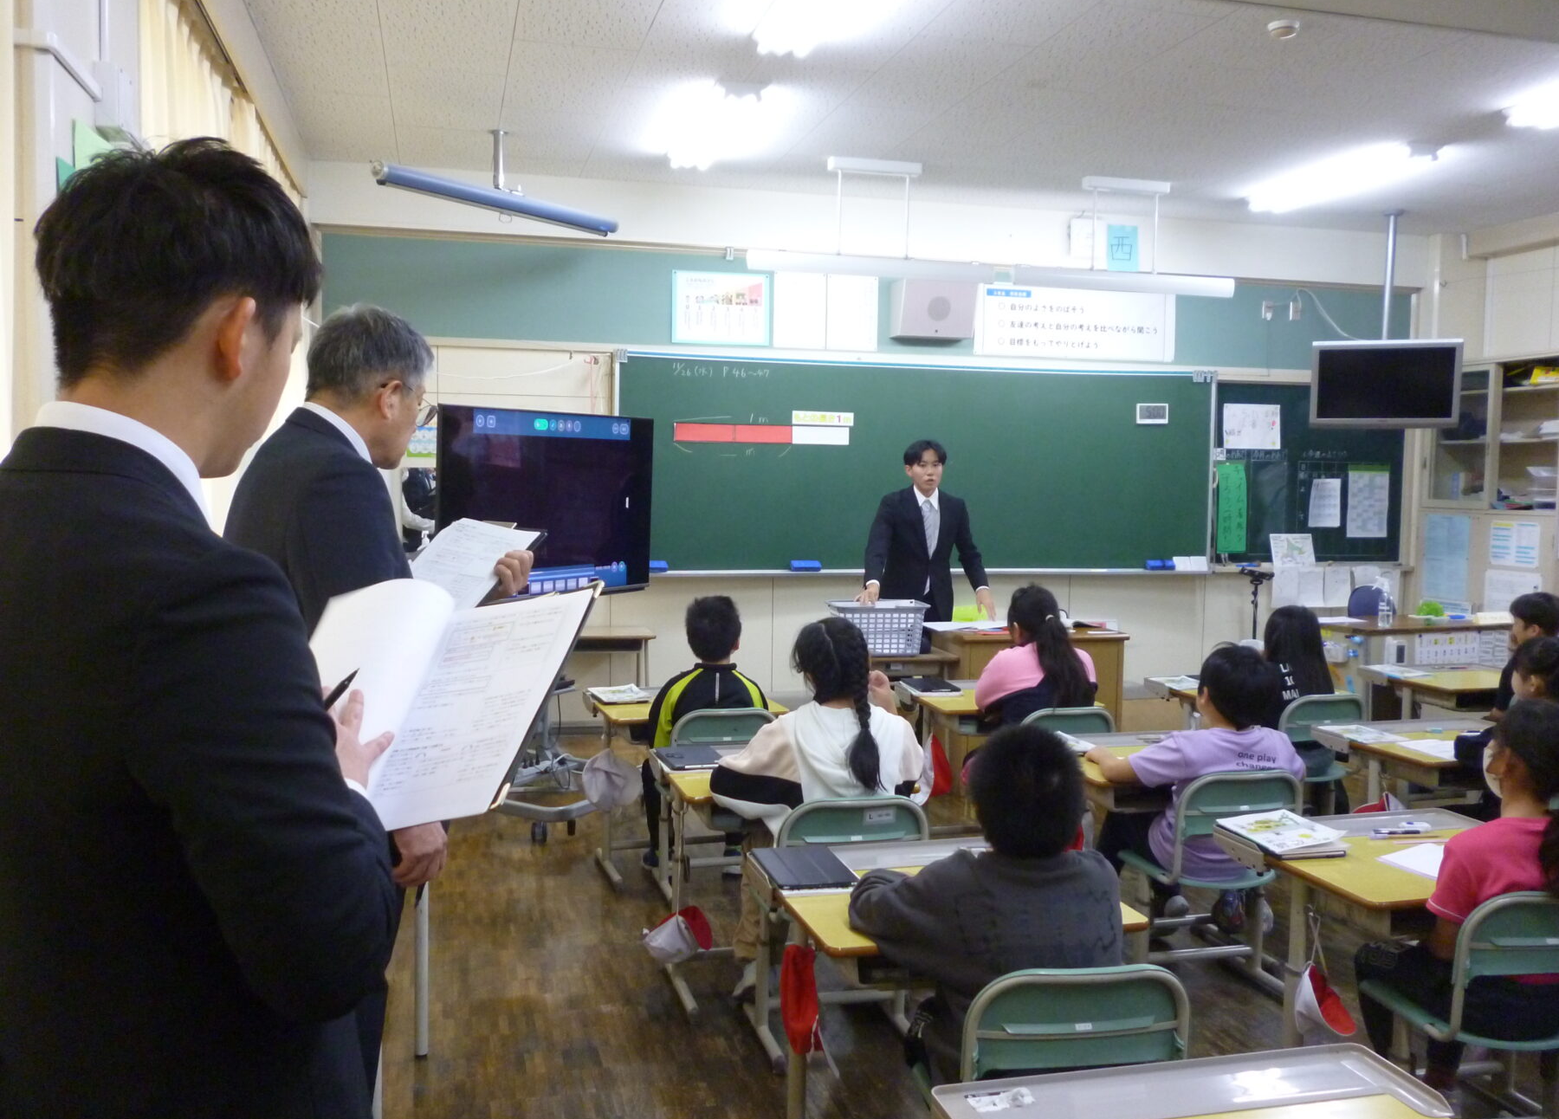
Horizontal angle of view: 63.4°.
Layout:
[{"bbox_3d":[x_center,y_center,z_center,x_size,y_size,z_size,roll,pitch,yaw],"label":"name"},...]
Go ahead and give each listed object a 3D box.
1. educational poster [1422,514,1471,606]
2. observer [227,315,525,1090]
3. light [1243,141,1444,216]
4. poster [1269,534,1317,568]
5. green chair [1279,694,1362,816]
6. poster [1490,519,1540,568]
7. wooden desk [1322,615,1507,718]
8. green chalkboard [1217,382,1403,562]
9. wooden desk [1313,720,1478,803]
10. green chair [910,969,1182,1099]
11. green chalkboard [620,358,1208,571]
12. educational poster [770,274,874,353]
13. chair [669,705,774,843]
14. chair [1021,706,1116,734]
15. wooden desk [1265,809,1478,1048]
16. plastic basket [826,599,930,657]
[{"bbox_3d":[4.097,-0.006,7.760,0.020,0.530,0.360,0,4,-13],"label":"educational poster"},{"bbox_3d":[-0.635,0.477,1.880,0.490,1.710,0.400,4,5,40],"label":"observer"},{"bbox_3d":[2.751,-1.872,6.277,0.210,0.100,1.240,0,5,-15],"label":"light"},{"bbox_3d":[3.237,-0.057,7.937,0.305,0.207,0.010,0,-9,-15],"label":"poster"},{"bbox_3d":[1.916,0.787,4.758,0.370,0.645,0.430,0,4,-15],"label":"green chair"},{"bbox_3d":[4.296,-0.087,7.364,0.010,0.257,0.350,0,5,-15],"label":"poster"},{"bbox_3d":[3.178,0.674,6.361,1.100,0.710,0.680,0,4,-18],"label":"wooden desk"},{"bbox_3d":[3.300,-0.530,7.822,1.330,1.120,0.040,0,4,-13],"label":"green chalkboard"},{"bbox_3d":[2.235,0.906,4.245,0.670,0.600,0.560,0,4,-13],"label":"wooden desk"},{"bbox_3d":[0.433,1.003,2.296,0.410,0.720,0.460,0,5,-9],"label":"green chair"},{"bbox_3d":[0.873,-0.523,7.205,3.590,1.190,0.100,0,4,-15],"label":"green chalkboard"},{"bbox_3d":[0.267,-1.379,7.041,0.610,0.410,0.020,0,4,-13],"label":"educational poster"},{"bbox_3d":[-0.229,0.826,4.452,0.390,0.690,0.450,0,5,-15],"label":"chair"},{"bbox_3d":[0.933,0.790,4.488,0.370,0.645,0.430,0,4,-15],"label":"chair"},{"bbox_3d":[1.373,0.929,2.789,0.630,0.585,0.580,0,4,-15],"label":"wooden desk"},{"bbox_3d":[0.425,0.300,5.679,0.430,0.225,0.300,0,4,-15],"label":"plastic basket"}]

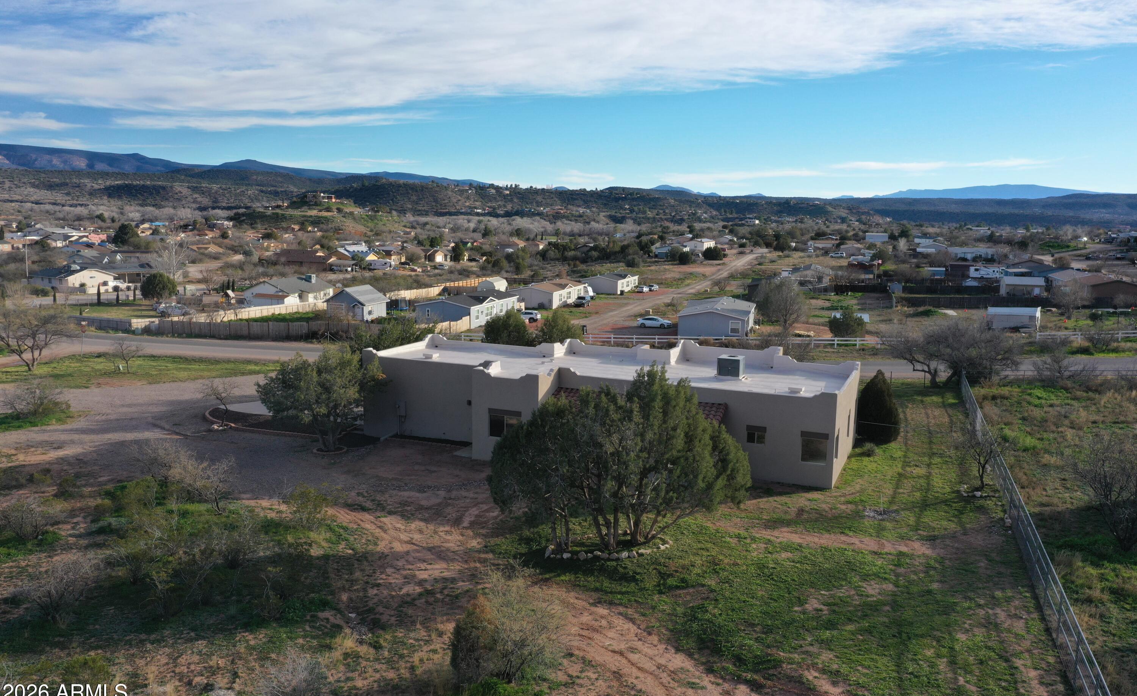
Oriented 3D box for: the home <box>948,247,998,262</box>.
[{"bbox_3d":[139.623,-31.995,304.988,16.000,3.800,8.000,3,9,17],"label":"home"}]

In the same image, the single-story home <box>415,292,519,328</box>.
[{"bbox_3d":[-13.838,-5.589,123.465,8.230,3.670,15.760,3,9,19],"label":"single-story home"}]

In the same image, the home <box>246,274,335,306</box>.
[{"bbox_3d":[-48.661,-9.926,154.712,9.200,4.800,13.500,3,9,19],"label":"home"}]

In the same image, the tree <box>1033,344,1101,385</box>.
[{"bbox_3d":[41.096,1.333,72.838,5.000,3.400,4.800,0,9,0],"label":"tree"}]

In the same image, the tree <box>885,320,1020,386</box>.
[{"bbox_3d":[30.941,0.479,71.114,10.200,5.300,9.000,0,9,0],"label":"tree"}]

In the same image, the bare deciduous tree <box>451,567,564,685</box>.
[{"bbox_3d":[-1.594,7.118,22.911,2.946,3.062,2.651,0,9,-4],"label":"bare deciduous tree"}]

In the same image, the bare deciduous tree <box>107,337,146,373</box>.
[{"bbox_3d":[-38.214,0.541,76.325,2.949,3.110,2.507,-4,10,-27],"label":"bare deciduous tree"}]

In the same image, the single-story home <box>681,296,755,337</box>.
[{"bbox_3d":[19.198,-3.940,113.024,8.080,3.600,16.620,3,9,17],"label":"single-story home"}]

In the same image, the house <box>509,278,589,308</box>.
[{"bbox_3d":[-3.375,-9.971,161.727,8.300,3.750,17.200,4,10,21],"label":"house"}]

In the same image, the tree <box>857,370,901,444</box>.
[{"bbox_3d":[18.220,3.333,51.612,2.404,4.134,2.404,4,9,20],"label":"tree"}]

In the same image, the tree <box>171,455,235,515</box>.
[{"bbox_3d":[-15.272,5.676,36.775,2.456,2.488,2.211,-3,10,-23],"label":"tree"}]

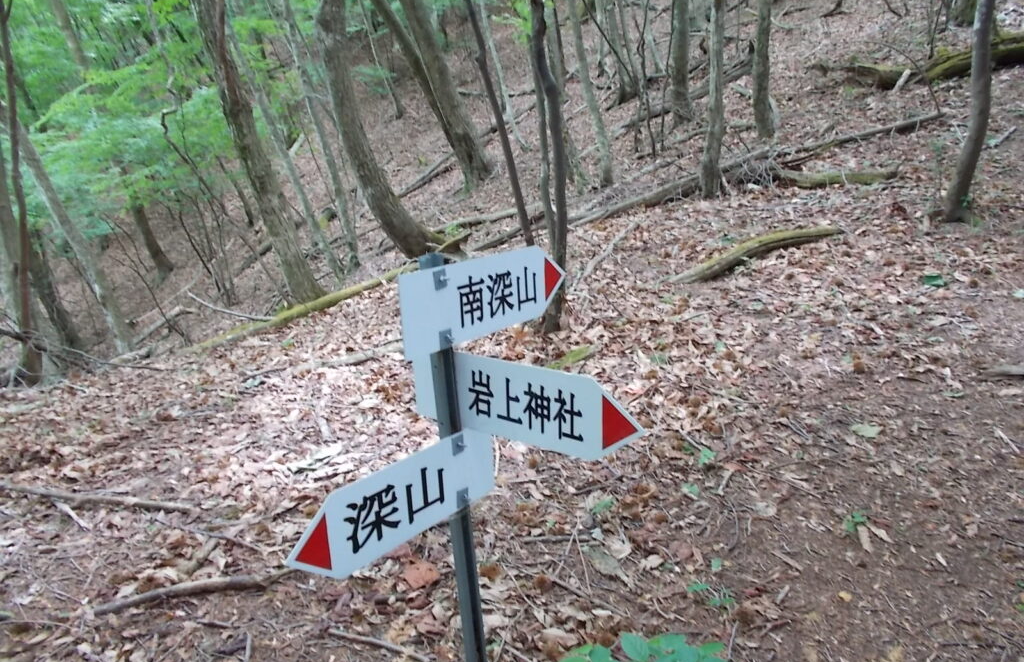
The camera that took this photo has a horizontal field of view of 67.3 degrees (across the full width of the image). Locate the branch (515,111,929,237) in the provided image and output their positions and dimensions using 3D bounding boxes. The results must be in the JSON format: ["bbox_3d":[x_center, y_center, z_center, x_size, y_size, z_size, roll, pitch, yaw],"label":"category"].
[{"bbox_3d":[2.100,-1.415,6.569,4.786,0.170,0.240,-18,21,-24],"label":"branch"}]

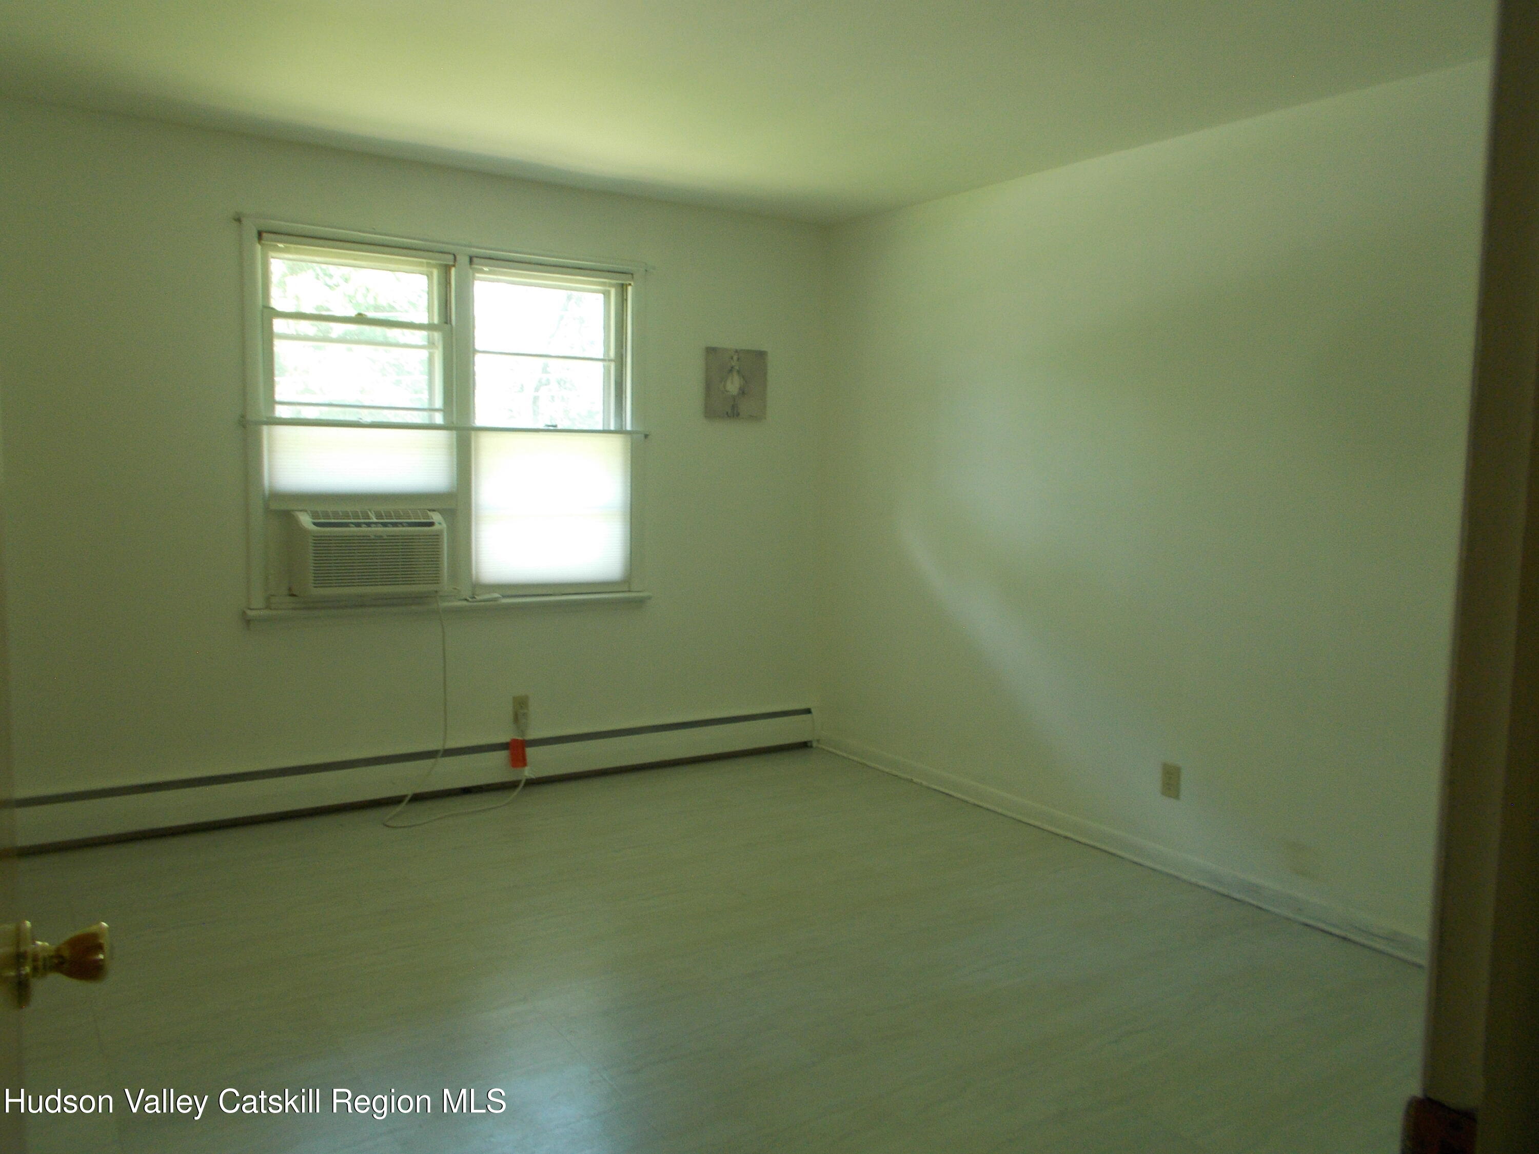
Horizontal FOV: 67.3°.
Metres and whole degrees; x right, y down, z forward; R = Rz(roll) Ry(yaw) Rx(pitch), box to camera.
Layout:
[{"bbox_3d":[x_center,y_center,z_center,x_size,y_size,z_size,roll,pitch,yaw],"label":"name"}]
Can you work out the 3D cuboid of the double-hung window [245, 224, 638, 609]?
[{"bbox_3d":[-1.198,-0.582,4.498,1.540,1.365,0.125,-3,7,-33],"label":"double-hung window"}]

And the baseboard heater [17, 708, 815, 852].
[{"bbox_3d":[-1.152,0.770,4.644,3.255,0.177,0.065,-3,7,-33],"label":"baseboard heater"}]

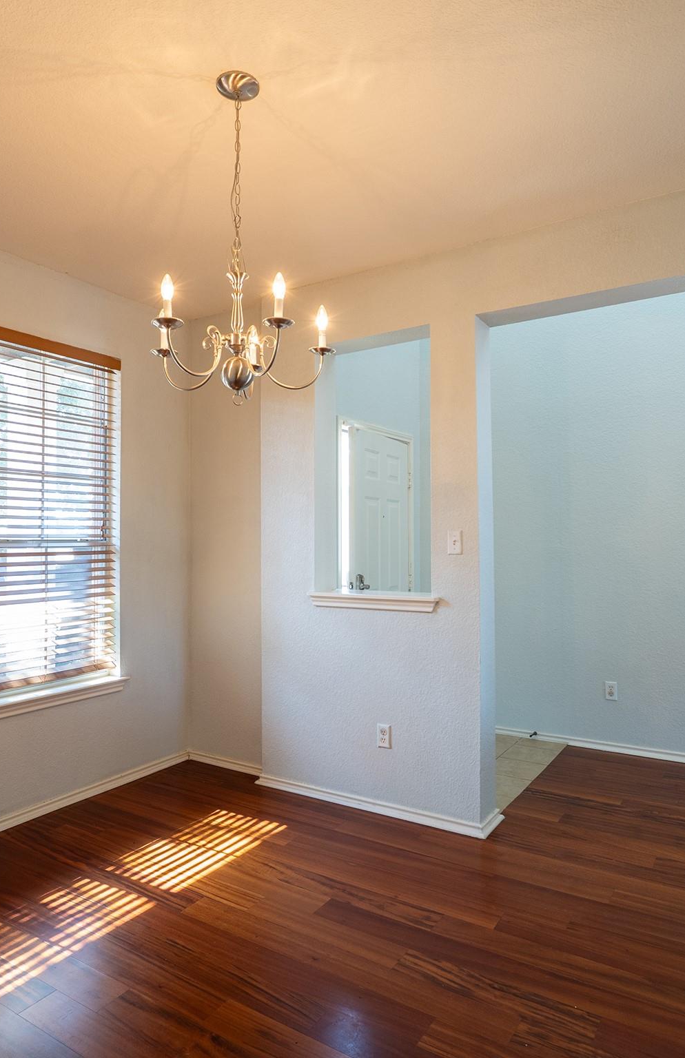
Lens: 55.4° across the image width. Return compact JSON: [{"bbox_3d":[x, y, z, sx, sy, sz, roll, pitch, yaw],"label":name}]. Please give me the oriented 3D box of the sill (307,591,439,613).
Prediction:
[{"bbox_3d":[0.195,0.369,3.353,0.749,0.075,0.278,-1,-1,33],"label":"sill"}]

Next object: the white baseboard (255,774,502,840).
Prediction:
[{"bbox_3d":[0.149,1.383,3.396,1.326,0.058,0.265,-1,-1,33],"label":"white baseboard"}]

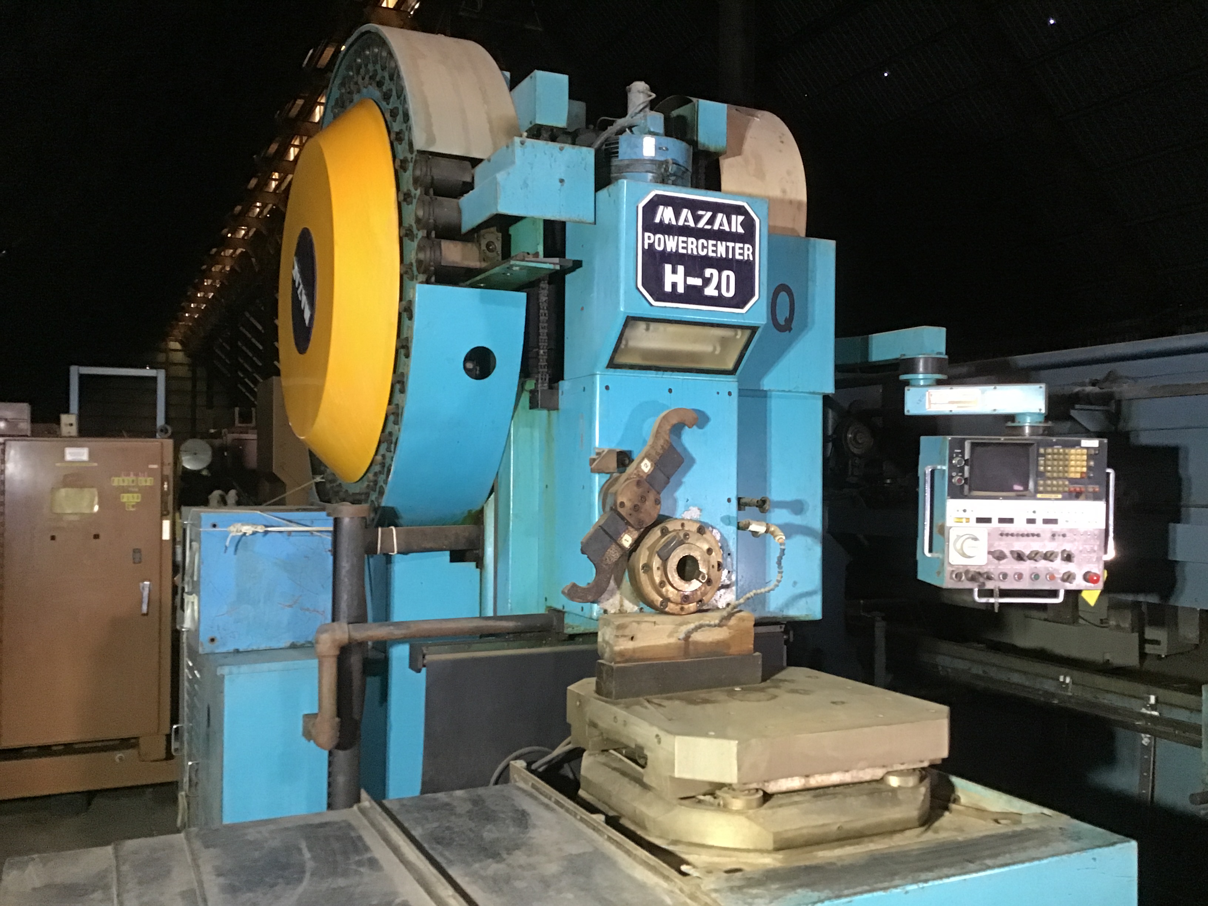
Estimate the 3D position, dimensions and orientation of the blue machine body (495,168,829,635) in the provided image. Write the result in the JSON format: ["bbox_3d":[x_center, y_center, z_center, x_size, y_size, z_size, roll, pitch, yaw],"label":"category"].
[{"bbox_3d":[0.325,-0.080,3.413,1.090,1.190,0.950,1,-2,-26],"label":"blue machine body"}]

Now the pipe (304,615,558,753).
[{"bbox_3d":[-0.457,0.606,2.955,0.700,0.330,0.150,1,-2,-26],"label":"pipe"}]

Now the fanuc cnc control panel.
[{"bbox_3d":[1.328,0.197,3.535,0.560,0.490,0.240,1,1,-3],"label":"fanuc cnc control panel"}]

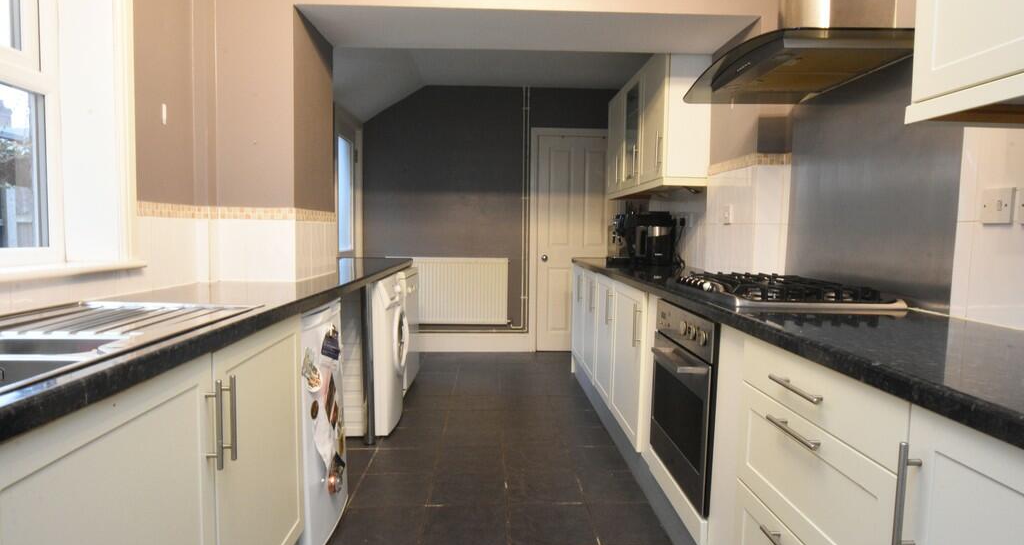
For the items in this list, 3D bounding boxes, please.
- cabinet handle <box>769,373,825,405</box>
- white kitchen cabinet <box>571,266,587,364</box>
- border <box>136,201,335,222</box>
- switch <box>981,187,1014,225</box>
[{"bbox_3d":[0.572,0.234,1.087,0.036,0.014,0.173,0,5,-2],"label":"cabinet handle"},{"bbox_3d":[0.787,0.331,4.094,0.570,0.727,0.480,0,4,-2],"label":"white kitchen cabinet"},{"bbox_3d":[-1.139,-0.261,2.425,0.415,0.061,1.030,0,5,-2],"label":"border"},{"bbox_3d":[1.232,-0.169,1.368,0.012,0.087,0.080,0,5,-2],"label":"switch"}]

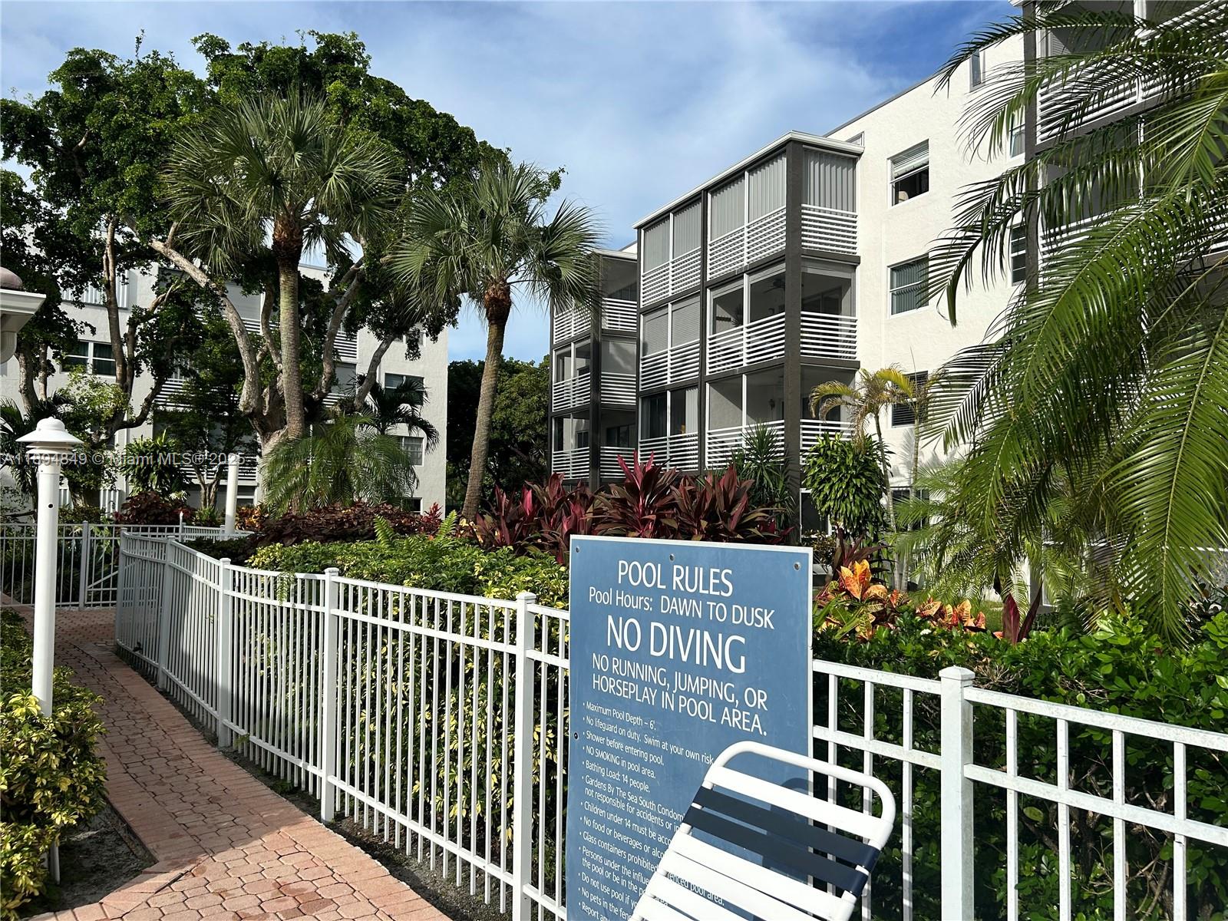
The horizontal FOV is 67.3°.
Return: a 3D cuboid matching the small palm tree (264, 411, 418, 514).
[{"bbox_3d":[-4.080,0.715,13.540,2.400,2.891,2.300,1,-3,-17],"label":"small palm tree"}]

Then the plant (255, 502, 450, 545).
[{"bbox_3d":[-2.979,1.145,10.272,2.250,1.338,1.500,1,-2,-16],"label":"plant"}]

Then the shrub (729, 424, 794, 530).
[{"bbox_3d":[3.039,0.843,18.933,1.400,3.211,1.300,0,-2,9],"label":"shrub"}]

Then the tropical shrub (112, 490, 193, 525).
[{"bbox_3d":[-7.903,1.267,15.769,1.450,1.467,1.250,2,-3,-27],"label":"tropical shrub"}]

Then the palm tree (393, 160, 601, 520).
[{"bbox_3d":[-2.219,-1.537,16.340,3.750,7.660,3.600,1,-2,-7],"label":"palm tree"}]

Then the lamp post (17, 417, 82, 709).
[{"bbox_3d":[-2.858,0.791,4.608,0.335,2.014,0.335,2,-3,-31],"label":"lamp post"}]

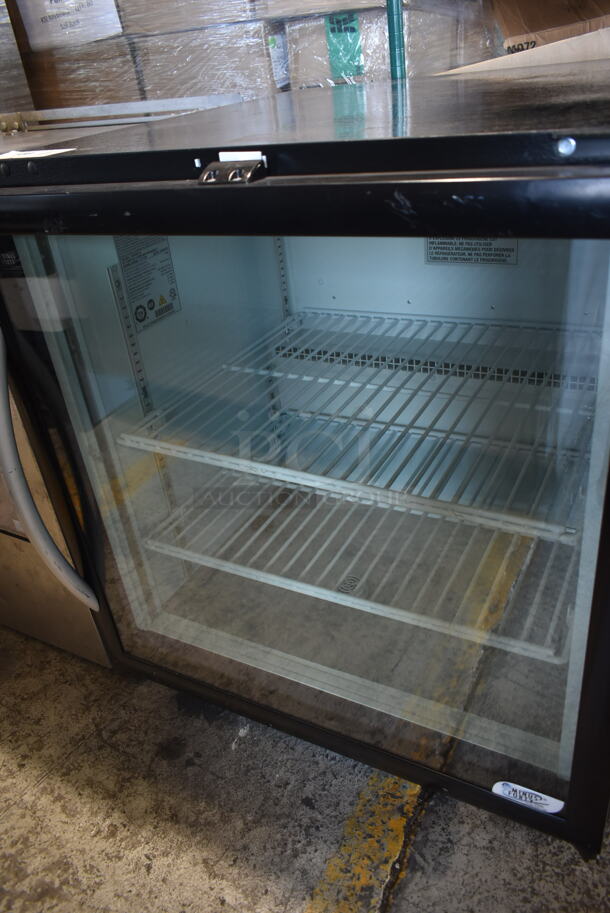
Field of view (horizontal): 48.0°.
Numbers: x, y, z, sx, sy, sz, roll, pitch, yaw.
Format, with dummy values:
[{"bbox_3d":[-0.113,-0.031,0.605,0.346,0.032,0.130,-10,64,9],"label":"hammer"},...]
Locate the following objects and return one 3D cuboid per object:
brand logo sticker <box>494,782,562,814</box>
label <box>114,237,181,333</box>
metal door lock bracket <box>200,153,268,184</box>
[{"bbox_3d":[0.242,0.371,0.746,0.074,0.028,0.001,10,35,27],"label":"brand logo sticker"},{"bbox_3d":[-0.207,-0.248,0.910,0.001,0.142,0.097,10,35,27],"label":"label"},{"bbox_3d":[-0.064,-0.243,0.579,0.056,0.022,0.034,10,34,27],"label":"metal door lock bracket"}]

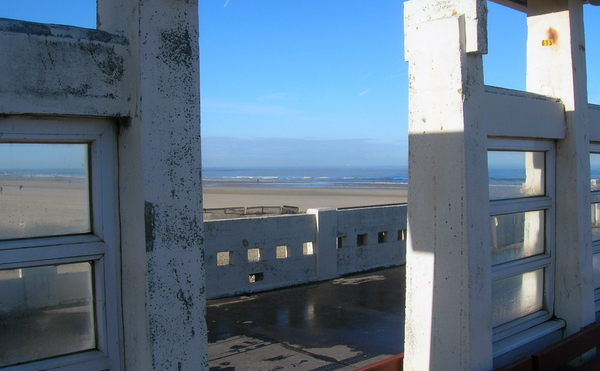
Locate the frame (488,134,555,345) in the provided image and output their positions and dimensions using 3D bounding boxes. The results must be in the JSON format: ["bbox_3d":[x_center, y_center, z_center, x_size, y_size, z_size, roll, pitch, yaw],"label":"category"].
[{"bbox_3d":[1.236,0.298,3.412,0.954,1.135,0.100,-2,3,-41],"label":"frame"}]

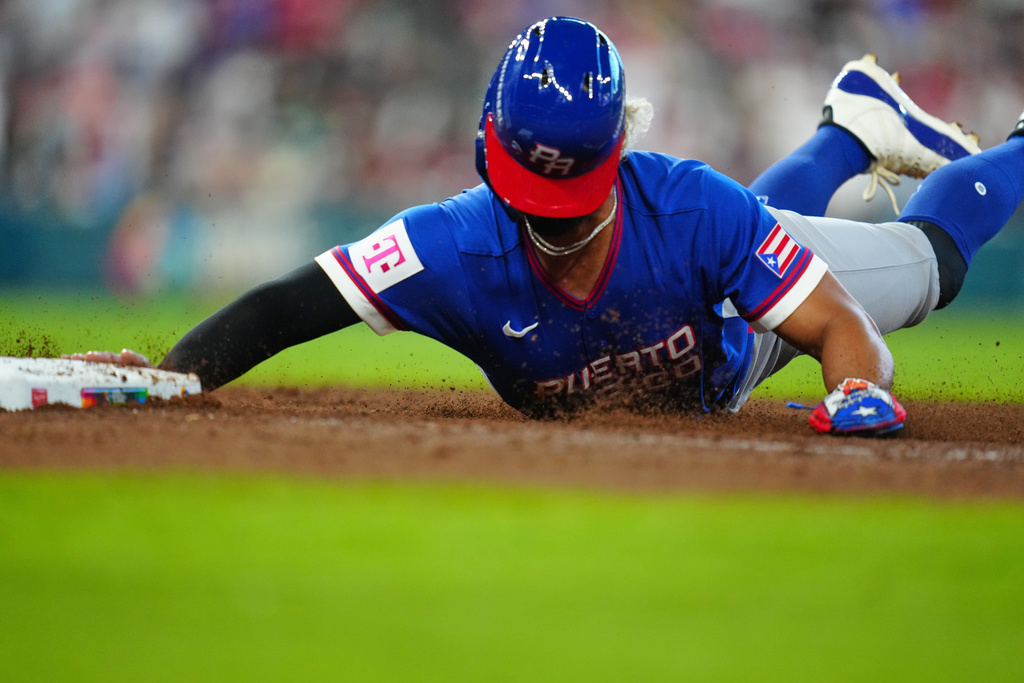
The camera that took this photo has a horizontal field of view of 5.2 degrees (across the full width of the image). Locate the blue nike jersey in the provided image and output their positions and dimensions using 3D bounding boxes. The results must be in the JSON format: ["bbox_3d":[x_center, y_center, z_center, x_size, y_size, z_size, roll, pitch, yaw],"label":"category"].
[{"bbox_3d":[0.139,-0.091,18.220,0.800,0.370,0.600,-7,-31,18],"label":"blue nike jersey"}]

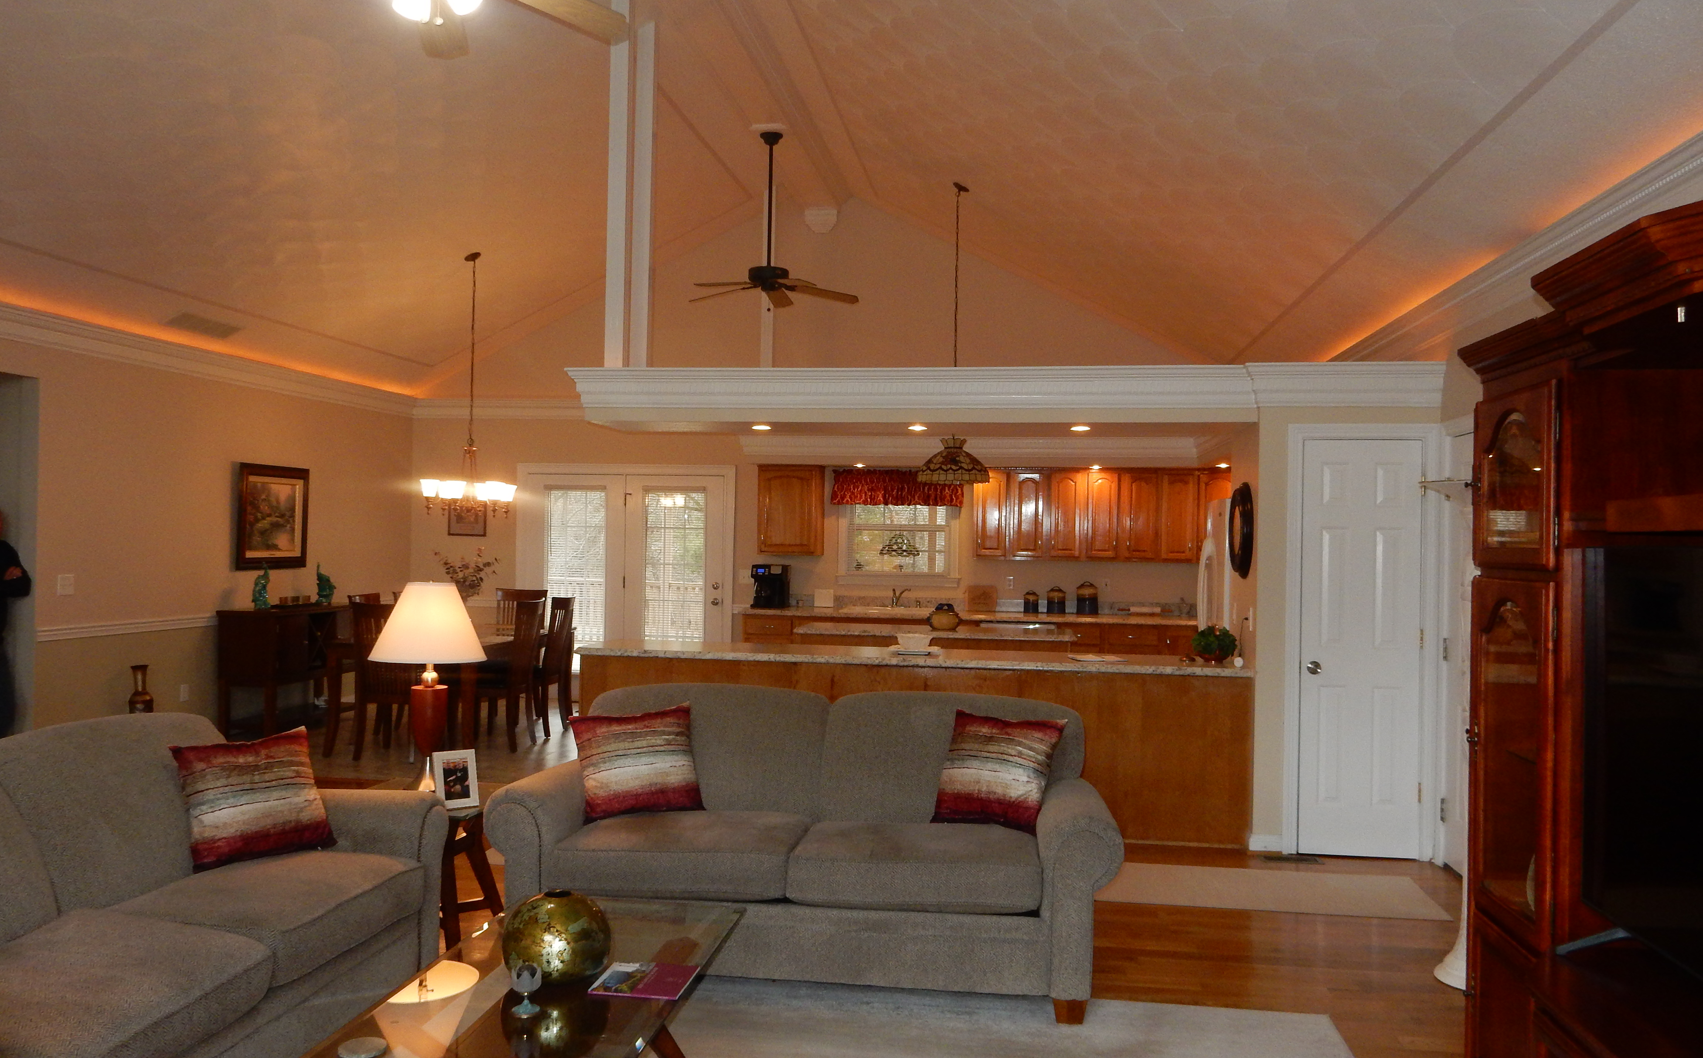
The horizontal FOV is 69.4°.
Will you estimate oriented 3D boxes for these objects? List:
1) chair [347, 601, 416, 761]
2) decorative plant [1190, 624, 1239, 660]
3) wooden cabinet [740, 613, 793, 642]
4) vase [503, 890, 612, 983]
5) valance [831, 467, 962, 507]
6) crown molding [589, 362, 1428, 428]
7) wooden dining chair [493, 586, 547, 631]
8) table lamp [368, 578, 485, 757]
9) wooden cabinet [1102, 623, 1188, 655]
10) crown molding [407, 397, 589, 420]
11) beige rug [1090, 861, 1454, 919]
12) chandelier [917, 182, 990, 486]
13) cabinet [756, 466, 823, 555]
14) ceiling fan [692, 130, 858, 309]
[{"bbox_3d":[-3.081,1.022,8.390,0.470,1.055,0.580,1,0,9],"label":"chair"},{"bbox_3d":[1.853,0.582,6.273,0.230,0.180,0.230,1,0,8],"label":"decorative plant"},{"bbox_3d":[-0.622,1.156,10.340,0.483,0.880,0.610,1,0,8],"label":"wooden cabinet"},{"bbox_3d":[-0.690,0.960,2.893,0.250,0.205,0.250,1,0,8],"label":"vase"},{"bbox_3d":[0.389,-0.352,10.440,1.121,0.310,0.120,1,0,8],"label":"valance"},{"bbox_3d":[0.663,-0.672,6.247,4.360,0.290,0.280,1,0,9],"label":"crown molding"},{"bbox_3d":[-2.776,1.037,10.025,0.480,1.050,0.550,1,0,8],"label":"wooden dining chair"},{"bbox_3d":[-1.564,0.583,4.566,0.456,0.775,0.456,1,0,8],"label":"table lamp"},{"bbox_3d":[2.381,1.186,10.110,0.674,0.880,0.600,1,0,8],"label":"wooden cabinet"},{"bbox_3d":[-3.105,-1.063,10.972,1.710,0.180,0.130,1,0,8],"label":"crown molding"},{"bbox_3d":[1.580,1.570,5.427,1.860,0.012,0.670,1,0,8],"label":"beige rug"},{"bbox_3d":[0.712,-1.335,8.420,0.491,2.061,0.491,1,0,8],"label":"chandelier"},{"bbox_3d":[-0.519,-0.157,10.690,0.547,0.751,0.320,1,0,8],"label":"cabinet"},{"bbox_3d":[-0.611,-2.359,9.180,1.300,1.214,1.300,1,0,8],"label":"ceiling fan"}]

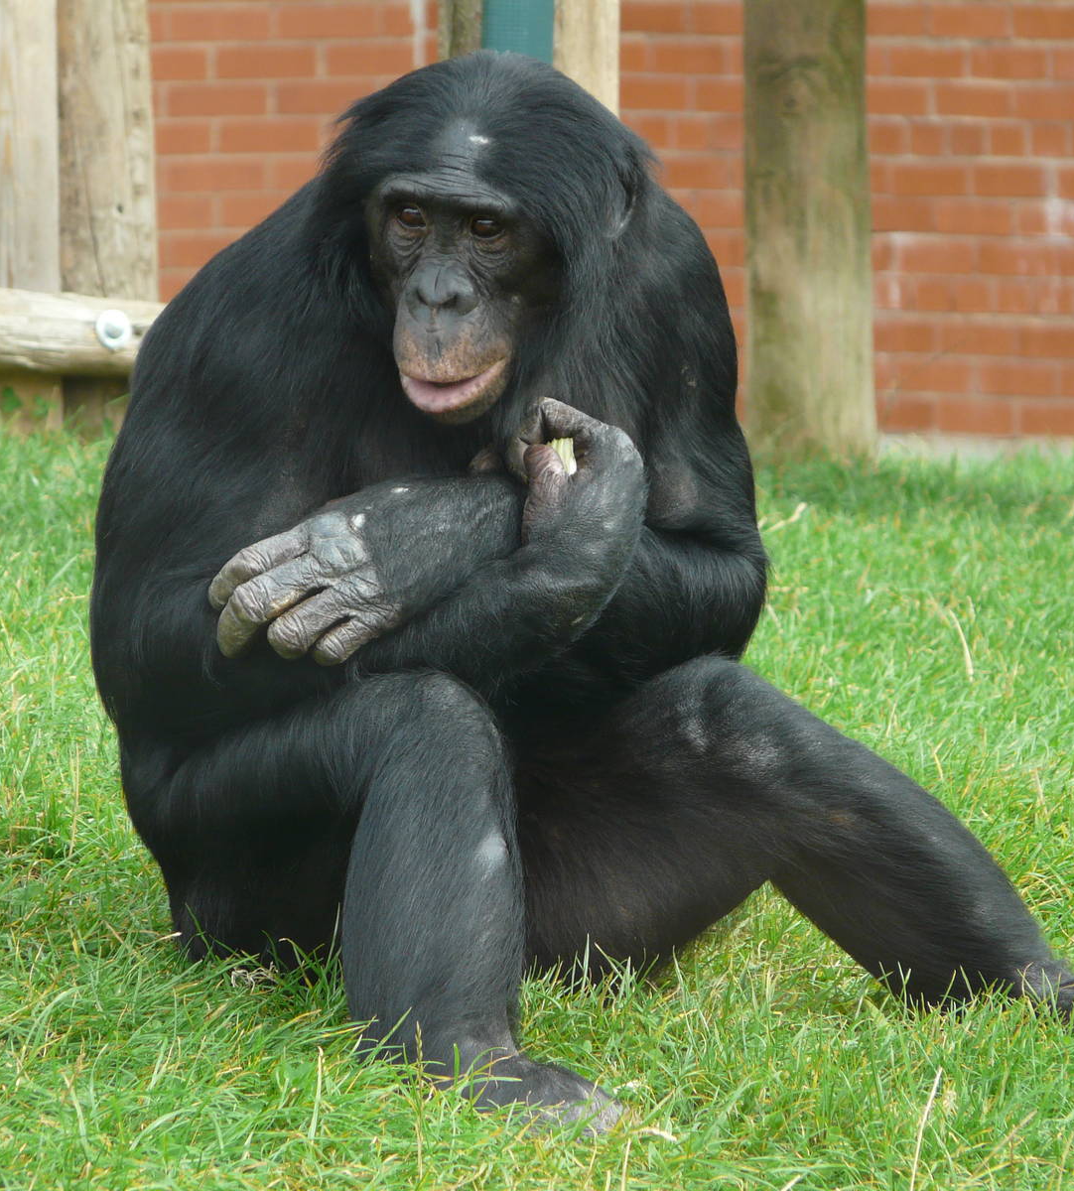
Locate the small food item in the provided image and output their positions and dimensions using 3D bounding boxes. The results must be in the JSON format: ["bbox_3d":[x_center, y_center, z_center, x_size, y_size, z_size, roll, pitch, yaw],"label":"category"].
[{"bbox_3d":[0.017,-0.100,9.680,0.023,0.032,0.020,-12,6,-6],"label":"small food item"}]

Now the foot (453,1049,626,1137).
[{"bbox_3d":[-0.017,0.346,9.500,0.085,0.070,0.190,-9,12,-43],"label":"foot"}]

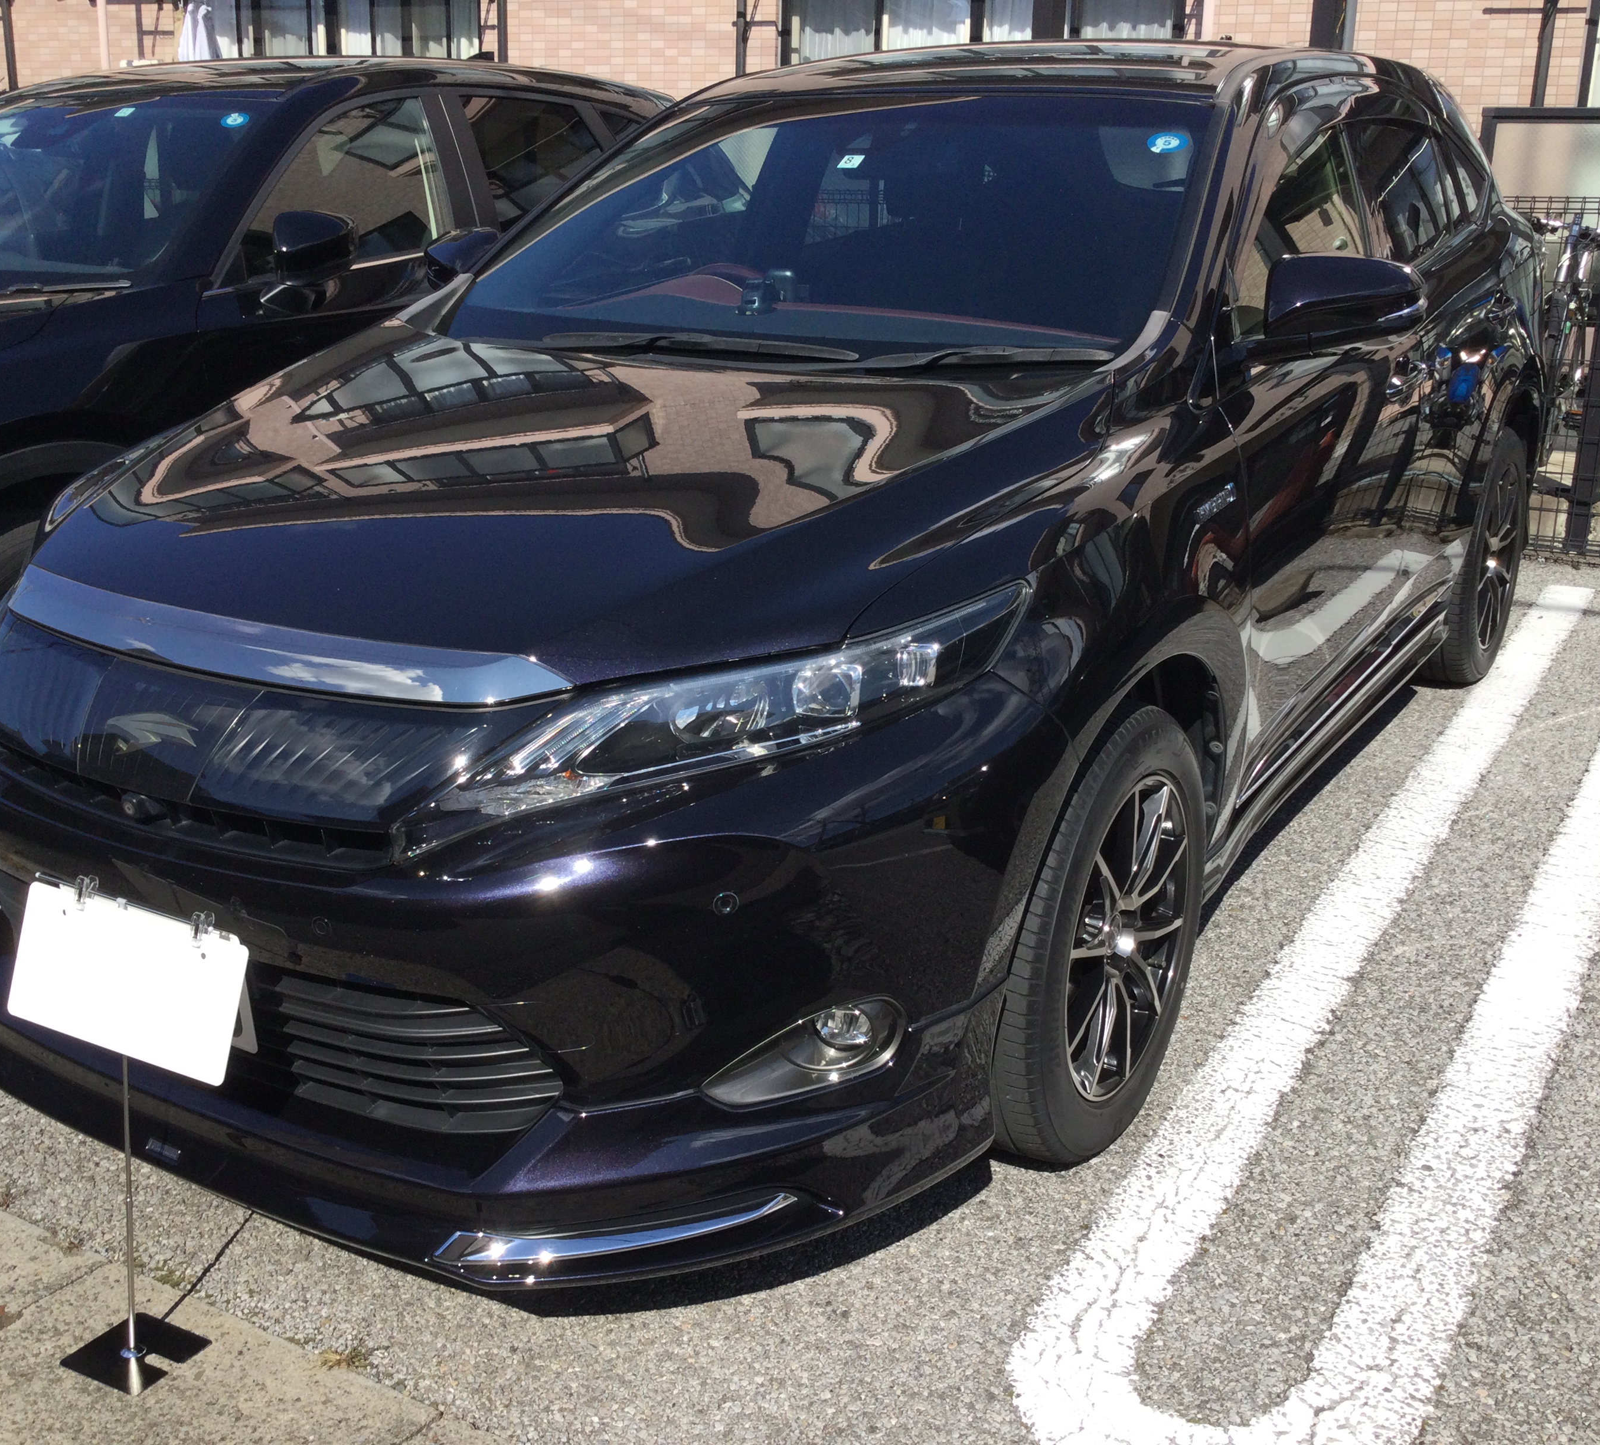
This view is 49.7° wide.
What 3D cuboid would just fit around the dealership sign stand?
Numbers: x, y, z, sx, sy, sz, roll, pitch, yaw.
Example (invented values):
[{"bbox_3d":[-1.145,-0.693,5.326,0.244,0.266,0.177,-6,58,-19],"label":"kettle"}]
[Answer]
[{"bbox_3d":[-0.800,0.509,2.124,0.335,0.635,0.210,9,18,25],"label":"dealership sign stand"}]

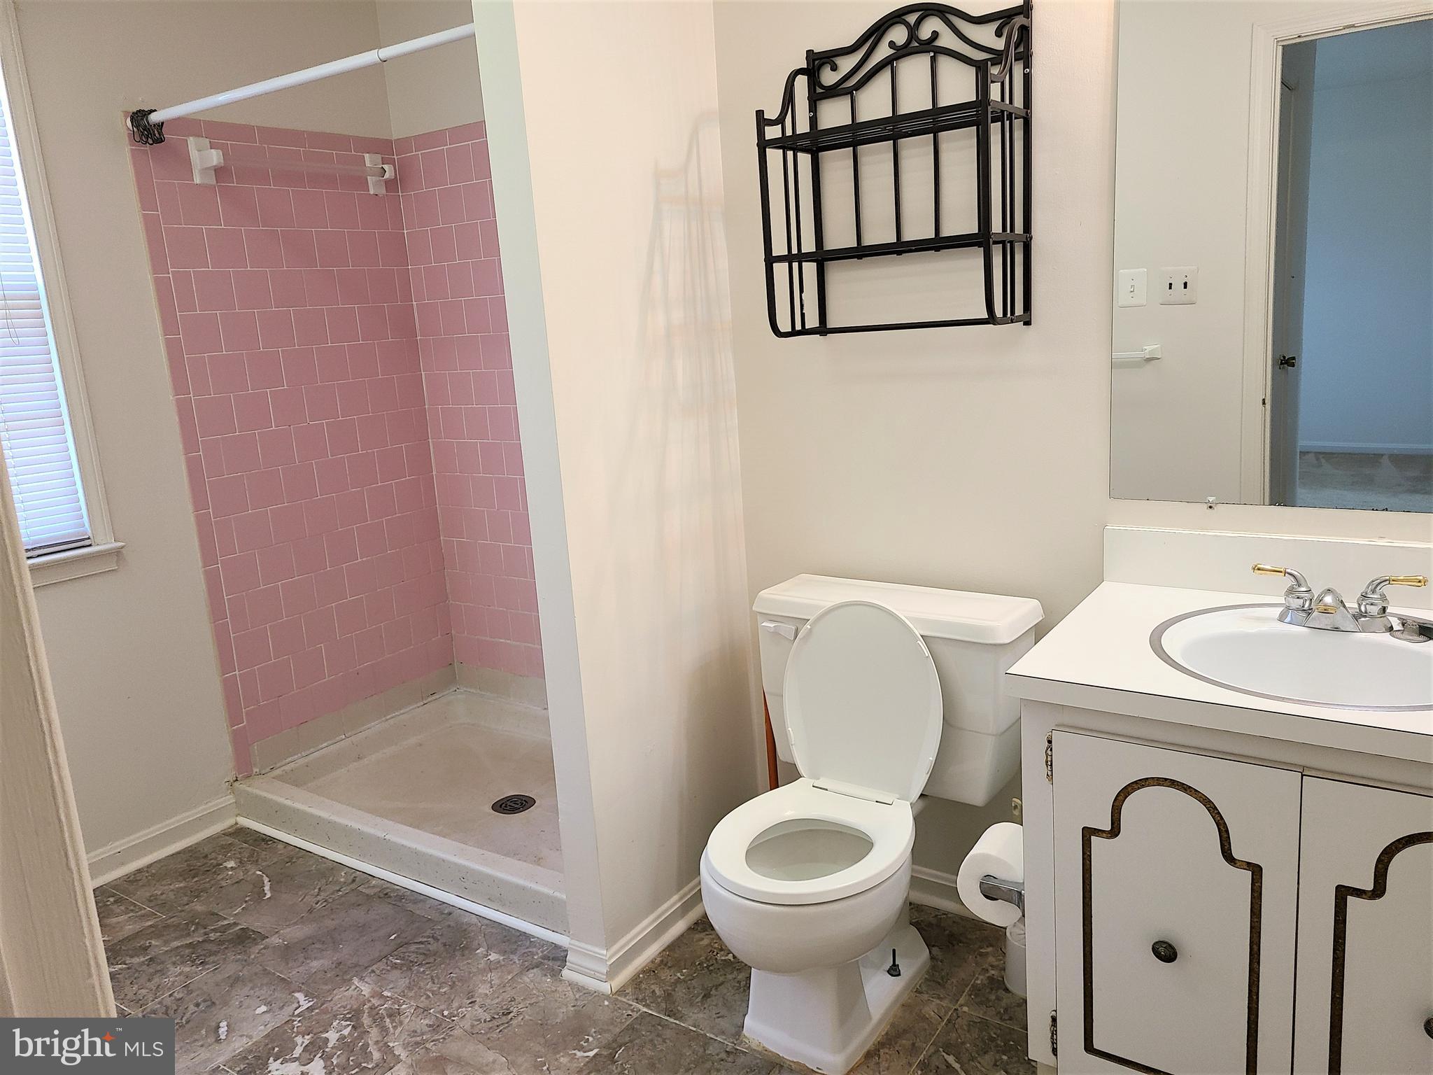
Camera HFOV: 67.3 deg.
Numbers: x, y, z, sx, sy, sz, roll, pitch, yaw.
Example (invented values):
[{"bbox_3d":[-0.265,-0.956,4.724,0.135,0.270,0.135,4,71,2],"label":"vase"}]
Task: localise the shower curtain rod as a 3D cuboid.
[{"bbox_3d":[-0.886,-0.961,2.255,1.297,0.048,0.045,4,15,34],"label":"shower curtain rod"}]

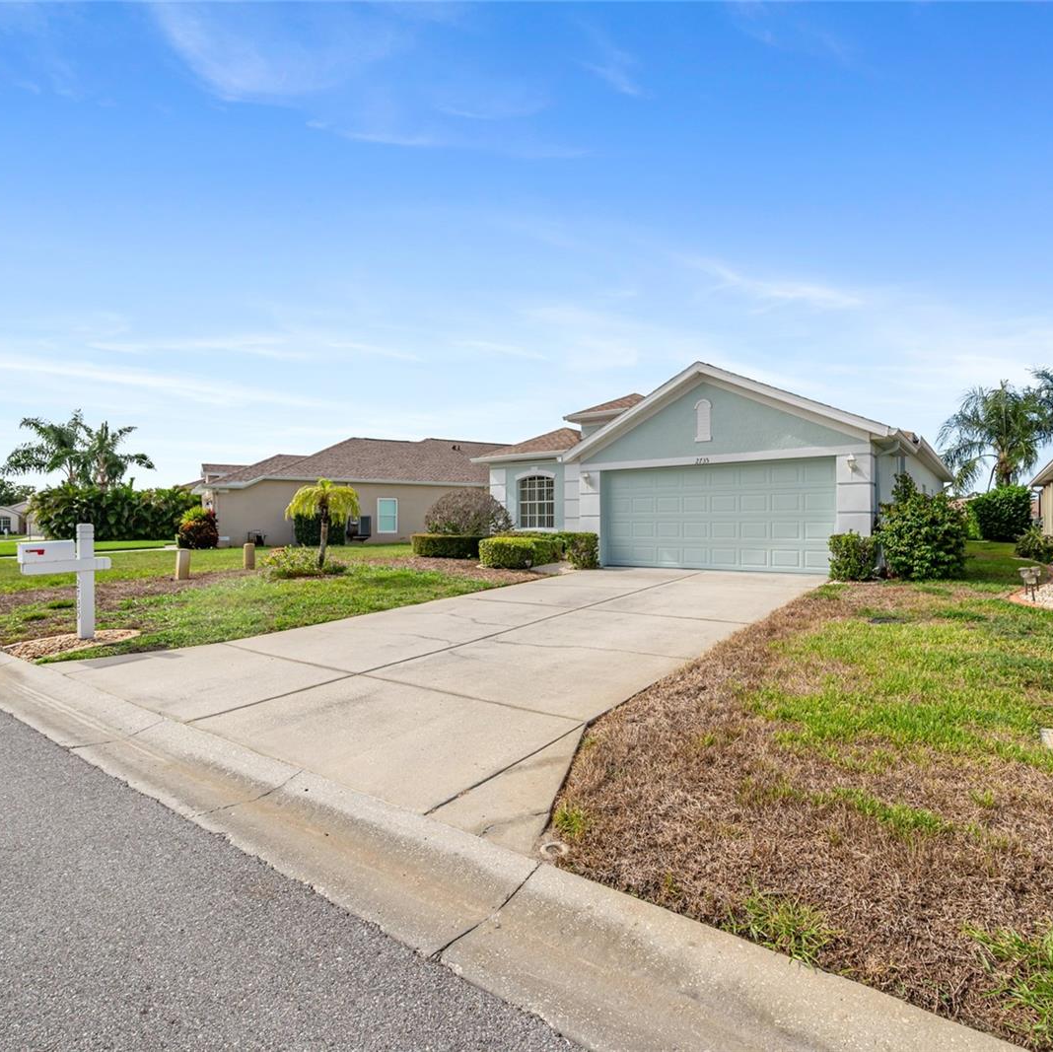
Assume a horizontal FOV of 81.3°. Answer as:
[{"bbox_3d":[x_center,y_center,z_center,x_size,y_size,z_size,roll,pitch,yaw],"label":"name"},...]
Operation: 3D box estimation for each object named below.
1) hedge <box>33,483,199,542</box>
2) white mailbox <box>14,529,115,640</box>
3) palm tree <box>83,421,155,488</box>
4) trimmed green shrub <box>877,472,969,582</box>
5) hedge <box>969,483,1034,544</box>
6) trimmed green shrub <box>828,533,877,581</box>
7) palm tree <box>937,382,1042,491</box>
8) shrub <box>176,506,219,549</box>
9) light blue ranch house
[{"bbox_3d":[-24.644,-0.789,37.000,10.500,3.450,2.600,0,0,22],"label":"hedge"},{"bbox_3d":[-5.200,0.640,6.960,0.190,1.320,0.870,0,0,37],"label":"white mailbox"},{"bbox_3d":[-26.562,-2.975,40.000,4.200,7.800,4.200,0,0,-34],"label":"palm tree"},{"bbox_3d":[7.792,0.006,12.100,1.500,2.050,1.500,0,0,37],"label":"trimmed green shrub"},{"bbox_3d":[24.915,-0.642,32.000,2.500,2.950,2.200,0,0,36],"label":"hedge"},{"bbox_3d":[5.617,0.519,10.550,0.680,0.840,0.700,0,0,36],"label":"trimmed green shrub"},{"bbox_3d":[26.688,-3.624,35.000,4.900,9.300,4.900,0,0,37],"label":"palm tree"},{"bbox_3d":[-13.387,0.066,25.000,1.550,1.720,1.550,0,0,-28],"label":"shrub"},{"bbox_3d":[7.153,-1.754,20.652,10.950,5.350,18.300,0,0,36],"label":"light blue ranch house"}]

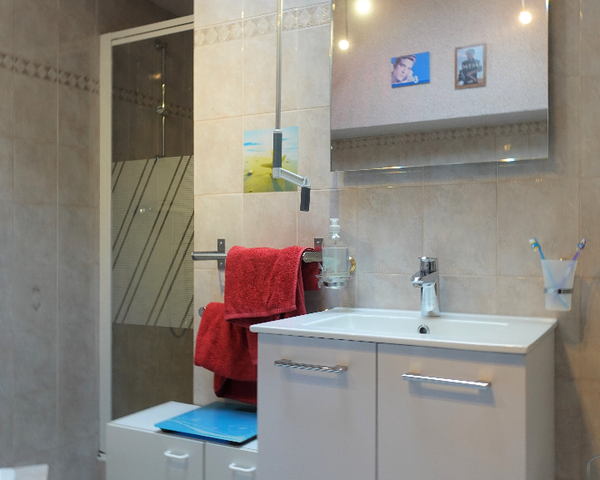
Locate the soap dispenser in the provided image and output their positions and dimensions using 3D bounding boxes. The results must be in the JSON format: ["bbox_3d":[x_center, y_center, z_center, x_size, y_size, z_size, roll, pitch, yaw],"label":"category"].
[{"bbox_3d":[0.102,0.039,1.719,0.082,0.200,0.085,0,0,17],"label":"soap dispenser"}]

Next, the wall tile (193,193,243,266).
[{"bbox_3d":[-0.270,-0.024,2.005,0.200,0.252,0.010,0,-1,28],"label":"wall tile"}]

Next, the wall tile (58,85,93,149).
[{"bbox_3d":[-0.945,-0.519,2.540,0.010,0.248,0.197,0,0,28],"label":"wall tile"}]

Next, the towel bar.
[{"bbox_3d":[-0.142,0.049,1.881,0.430,0.100,0.100,0,0,27],"label":"towel bar"}]

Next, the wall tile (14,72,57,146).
[{"bbox_3d":[-1.057,-0.522,2.407,0.010,0.252,0.200,0,-1,28],"label":"wall tile"}]

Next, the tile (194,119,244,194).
[{"bbox_3d":[-0.271,-0.275,2.008,0.200,0.252,0.010,0,-1,28],"label":"tile"}]

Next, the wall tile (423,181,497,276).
[{"bbox_3d":[0.433,-0.028,1.624,0.200,0.252,0.010,0,-1,28],"label":"wall tile"}]

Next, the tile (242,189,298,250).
[{"bbox_3d":[-0.092,-0.026,1.908,0.197,0.248,0.010,0,0,28],"label":"tile"}]

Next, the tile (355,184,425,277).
[{"bbox_3d":[0.258,-0.027,1.719,0.197,0.248,0.010,0,0,28],"label":"tile"}]

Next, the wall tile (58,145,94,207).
[{"bbox_3d":[-0.974,-0.276,2.618,0.012,0.253,0.210,0,0,27],"label":"wall tile"}]

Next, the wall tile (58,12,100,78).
[{"bbox_3d":[-0.946,-0.835,2.539,0.010,0.248,0.197,0,0,28],"label":"wall tile"}]

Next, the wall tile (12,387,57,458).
[{"bbox_3d":[-1.052,0.737,2.400,0.010,0.251,0.198,0,0,29],"label":"wall tile"}]

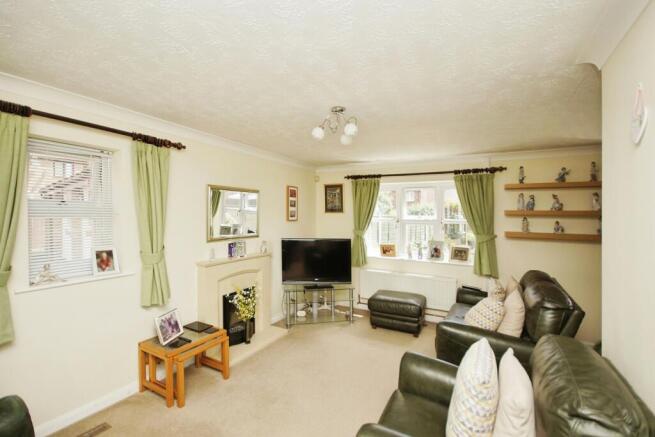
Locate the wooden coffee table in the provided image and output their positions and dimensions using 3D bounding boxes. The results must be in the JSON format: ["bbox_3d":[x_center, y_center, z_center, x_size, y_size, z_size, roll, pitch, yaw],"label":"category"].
[{"bbox_3d":[-1.278,1.303,2.507,0.520,0.408,0.551,0,1,28],"label":"wooden coffee table"}]

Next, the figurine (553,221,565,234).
[{"bbox_3d":[2.634,0.108,3.099,0.107,0.148,0.090,1,1,27],"label":"figurine"}]

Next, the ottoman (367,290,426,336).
[{"bbox_3d":[0.972,1.286,3.775,0.643,0.418,0.469,0,1,28],"label":"ottoman"}]

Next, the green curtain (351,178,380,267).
[{"bbox_3d":[0.577,0.061,4.159,0.441,1.341,0.120,1,1,27],"label":"green curtain"}]

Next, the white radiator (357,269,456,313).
[{"bbox_3d":[1.129,1.016,3.923,1.338,0.455,0.090,1,1,27],"label":"white radiator"}]

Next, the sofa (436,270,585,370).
[{"bbox_3d":[1.710,1.006,2.637,0.959,1.000,1.530,0,1,33],"label":"sofa"}]

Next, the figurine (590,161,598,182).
[{"bbox_3d":[2.906,-0.502,2.961,0.083,0.233,0.080,1,1,27],"label":"figurine"}]

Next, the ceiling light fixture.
[{"bbox_3d":[0.075,-0.735,2.230,0.370,0.275,0.370,1,1,27],"label":"ceiling light fixture"}]

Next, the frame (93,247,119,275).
[{"bbox_3d":[-1.819,0.348,2.246,0.031,0.219,0.178,-13,-8,42],"label":"frame"}]

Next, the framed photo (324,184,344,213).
[{"bbox_3d":[0.111,-0.345,4.781,0.367,0.500,0.031,0,1,28],"label":"framed photo"}]

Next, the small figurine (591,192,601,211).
[{"bbox_3d":[2.912,-0.176,2.958,0.088,0.200,0.090,1,1,27],"label":"small figurine"}]

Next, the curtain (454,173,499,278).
[{"bbox_3d":[2.009,0.083,3.704,0.530,1.438,0.122,0,1,28],"label":"curtain"}]

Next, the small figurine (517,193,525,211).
[{"bbox_3d":[2.442,-0.208,3.451,0.082,0.219,0.076,0,1,28],"label":"small figurine"}]

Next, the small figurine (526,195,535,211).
[{"bbox_3d":[2.400,-0.180,3.219,0.083,0.195,0.080,1,1,27],"label":"small figurine"}]

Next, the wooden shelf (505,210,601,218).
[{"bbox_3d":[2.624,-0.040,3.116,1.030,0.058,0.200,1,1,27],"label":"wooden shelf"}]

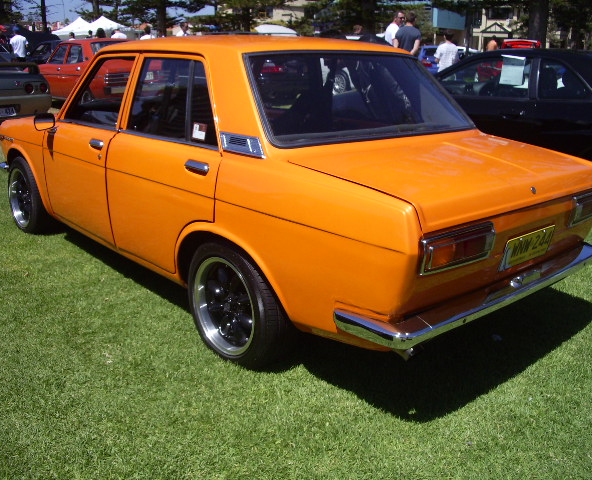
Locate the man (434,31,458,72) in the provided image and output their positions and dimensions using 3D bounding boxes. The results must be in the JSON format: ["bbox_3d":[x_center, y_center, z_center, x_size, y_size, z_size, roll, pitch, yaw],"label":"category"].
[{"bbox_3d":[3.209,-3.619,14.049,0.500,1.740,0.330,4,17,7],"label":"man"}]

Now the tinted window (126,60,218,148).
[{"bbox_3d":[-0.511,-0.611,2.831,0.060,0.370,0.760,15,3,-45],"label":"tinted window"}]

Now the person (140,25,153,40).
[{"bbox_3d":[-3.753,-4.453,16.300,0.480,1.760,0.300,0,17,-6],"label":"person"}]

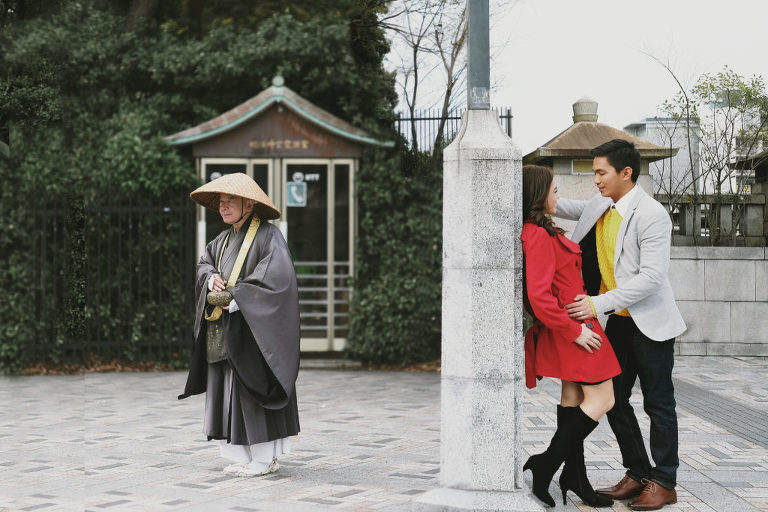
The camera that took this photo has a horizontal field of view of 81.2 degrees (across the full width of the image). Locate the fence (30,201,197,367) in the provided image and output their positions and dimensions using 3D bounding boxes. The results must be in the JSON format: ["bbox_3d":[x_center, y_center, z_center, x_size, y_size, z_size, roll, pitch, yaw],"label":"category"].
[{"bbox_3d":[-2.909,0.305,4.800,1.800,1.800,0.080,0,0,0],"label":"fence"}]

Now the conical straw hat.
[{"bbox_3d":[-0.808,-0.370,2.500,0.485,0.185,0.485,17,-10,-36],"label":"conical straw hat"}]

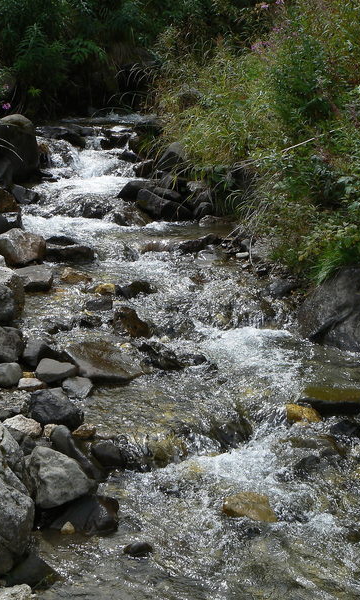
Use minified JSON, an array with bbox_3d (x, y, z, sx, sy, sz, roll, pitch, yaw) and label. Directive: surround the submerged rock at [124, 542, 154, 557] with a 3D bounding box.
[{"bbox_3d":[-0.176,1.068,5.002,0.127,0.070,0.095,0,12,0],"label":"submerged rock"}]

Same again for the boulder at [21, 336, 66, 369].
[{"bbox_3d":[-0.845,0.325,7.300,0.273,0.175,0.240,0,12,0],"label":"boulder"}]

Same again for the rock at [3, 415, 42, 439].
[{"bbox_3d":[-0.722,0.584,5.400,0.175,0.100,0.140,0,12,0],"label":"rock"}]

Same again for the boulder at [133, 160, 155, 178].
[{"bbox_3d":[-0.355,-1.302,11.800,0.230,0.180,0.200,0,12,0],"label":"boulder"}]

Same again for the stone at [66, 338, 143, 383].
[{"bbox_3d":[-0.386,0.305,6.000,0.350,0.151,0.280,-3,13,-15],"label":"stone"}]

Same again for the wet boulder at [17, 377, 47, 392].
[{"bbox_3d":[-0.845,0.484,6.750,0.172,0.080,0.130,0,12,0],"label":"wet boulder"}]

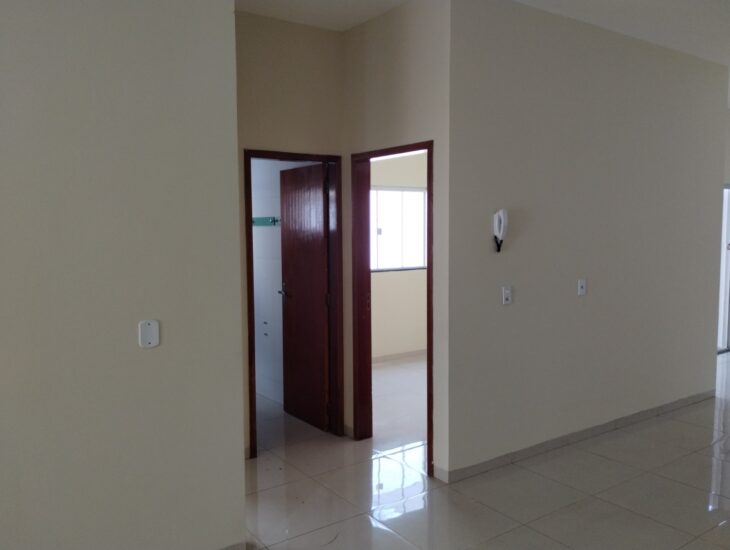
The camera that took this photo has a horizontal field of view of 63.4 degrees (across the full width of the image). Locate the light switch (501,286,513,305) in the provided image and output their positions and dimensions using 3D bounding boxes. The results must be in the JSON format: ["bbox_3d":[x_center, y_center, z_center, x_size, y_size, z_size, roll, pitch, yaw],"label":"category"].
[{"bbox_3d":[0.931,0.138,3.849,0.075,0.118,0.014,-3,5,-35],"label":"light switch"}]

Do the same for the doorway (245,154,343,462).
[{"bbox_3d":[-0.525,0.199,4.324,0.776,2.130,0.140,-3,5,-35],"label":"doorway"}]

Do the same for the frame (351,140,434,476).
[{"bbox_3d":[0.228,0.209,4.088,0.140,2.130,0.896,-3,5,-35],"label":"frame"}]

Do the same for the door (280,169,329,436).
[{"bbox_3d":[-0.500,0.172,4.870,0.036,2.096,0.700,-3,5,-36],"label":"door"}]

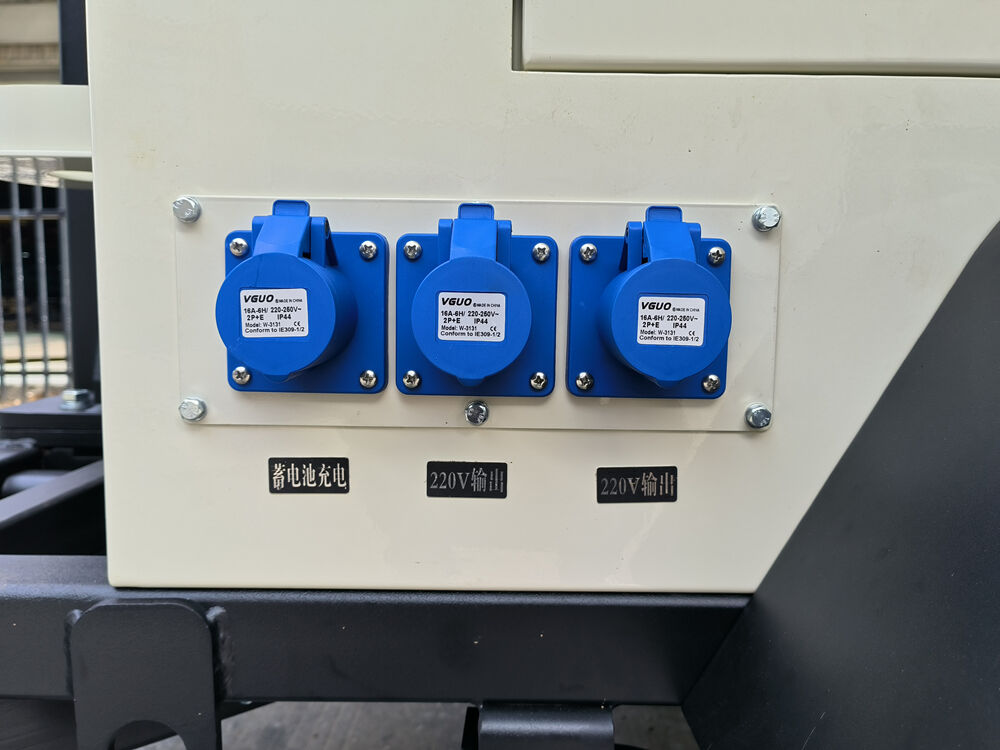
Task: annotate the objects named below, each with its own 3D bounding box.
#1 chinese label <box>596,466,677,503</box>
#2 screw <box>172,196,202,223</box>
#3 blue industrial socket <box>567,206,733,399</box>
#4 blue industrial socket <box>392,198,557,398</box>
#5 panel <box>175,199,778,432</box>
[{"bbox_3d":[0.068,0.055,0.387,0.039,0.018,0.001,1,5,0],"label":"chinese label"},{"bbox_3d":[-0.149,-0.079,0.371,0.012,0.012,0.007,1,5,0],"label":"screw"},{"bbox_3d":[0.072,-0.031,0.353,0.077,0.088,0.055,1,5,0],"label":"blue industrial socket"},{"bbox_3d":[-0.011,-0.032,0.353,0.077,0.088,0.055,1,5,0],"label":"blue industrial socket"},{"bbox_3d":[-0.011,-0.029,0.381,0.292,0.110,0.003,1,5,0],"label":"panel"}]

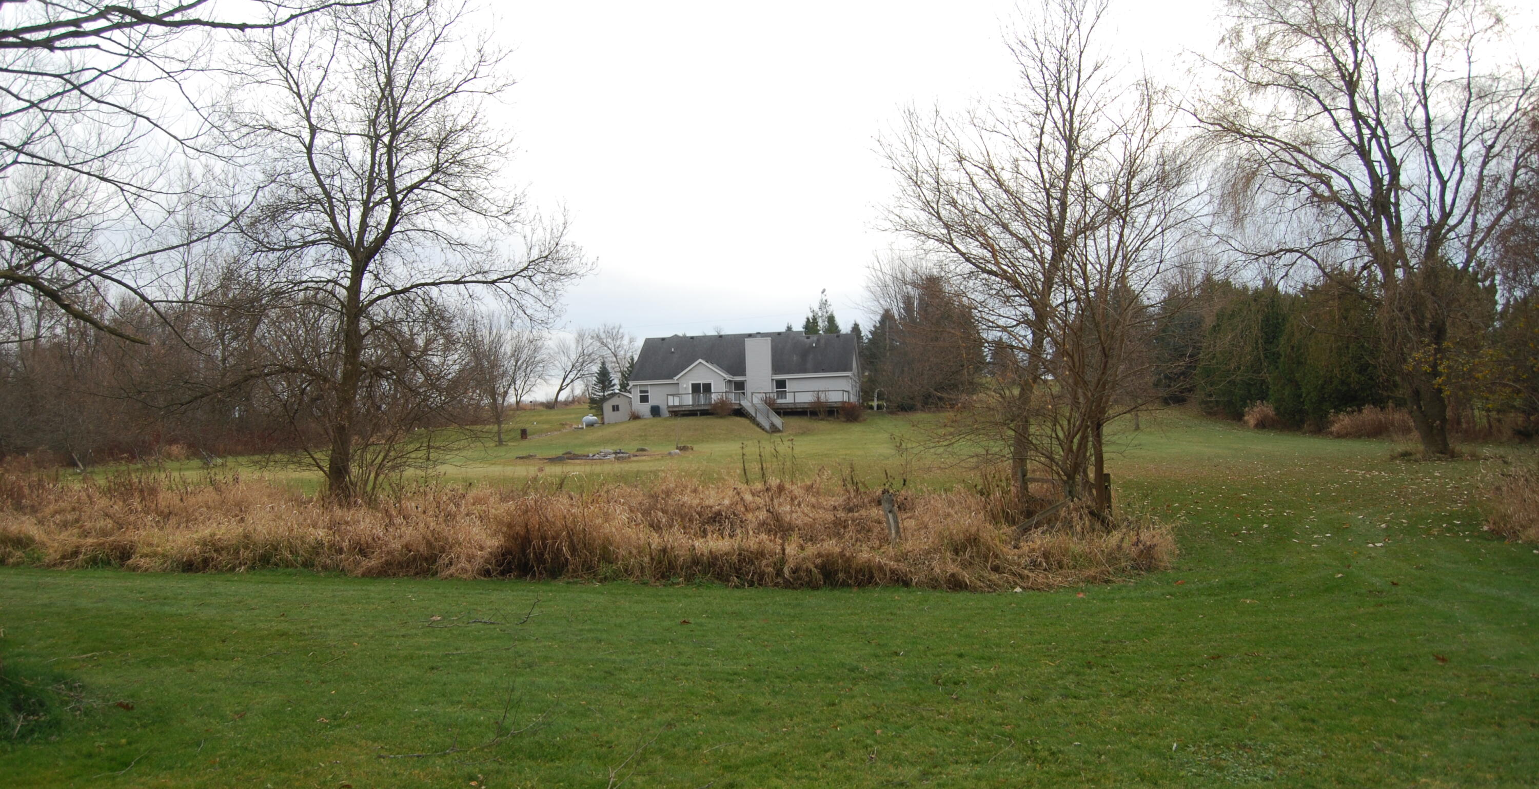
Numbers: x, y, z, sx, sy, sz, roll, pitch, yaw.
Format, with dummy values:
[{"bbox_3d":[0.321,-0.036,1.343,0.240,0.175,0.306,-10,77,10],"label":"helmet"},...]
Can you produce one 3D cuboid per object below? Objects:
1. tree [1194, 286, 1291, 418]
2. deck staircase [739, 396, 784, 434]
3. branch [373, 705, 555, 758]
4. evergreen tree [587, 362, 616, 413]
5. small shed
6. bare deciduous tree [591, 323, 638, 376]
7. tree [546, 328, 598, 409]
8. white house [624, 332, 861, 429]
[{"bbox_3d":[28.660,-2.548,70.000,5.800,8.100,5.400,-1,-2,0],"label":"tree"},{"bbox_3d":[-0.718,1.579,92.000,1.350,3.100,3.500,0,-3,-38],"label":"deck staircase"},{"bbox_3d":[-1.635,1.825,6.200,1.000,0.170,0.450,0,-2,-23],"label":"branch"},{"bbox_3d":[-16.111,-0.693,111.000,2.900,5.200,2.900,-1,-2,0],"label":"evergreen tree"},{"bbox_3d":[-13.241,1.208,101.000,2.600,2.900,2.900,-2,-2,9],"label":"small shed"},{"bbox_3d":[-17.381,-3.380,130.000,5.300,9.600,5.200,-1,-2,0],"label":"bare deciduous tree"},{"bbox_3d":[-21.908,-2.929,128.000,5.600,9.100,5.400,-1,-2,0],"label":"tree"},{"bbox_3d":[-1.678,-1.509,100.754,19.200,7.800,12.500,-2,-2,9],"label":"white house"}]

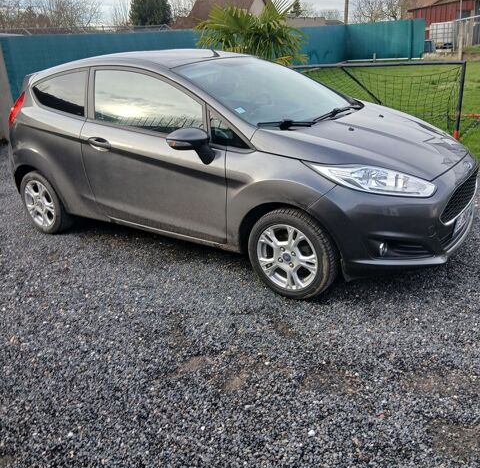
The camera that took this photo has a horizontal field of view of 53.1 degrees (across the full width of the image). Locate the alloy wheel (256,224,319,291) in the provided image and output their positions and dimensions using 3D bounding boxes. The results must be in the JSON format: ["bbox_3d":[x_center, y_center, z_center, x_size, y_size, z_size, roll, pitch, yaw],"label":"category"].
[{"bbox_3d":[0.334,0.122,3.044,0.427,0.427,0.160,11,25,31],"label":"alloy wheel"}]

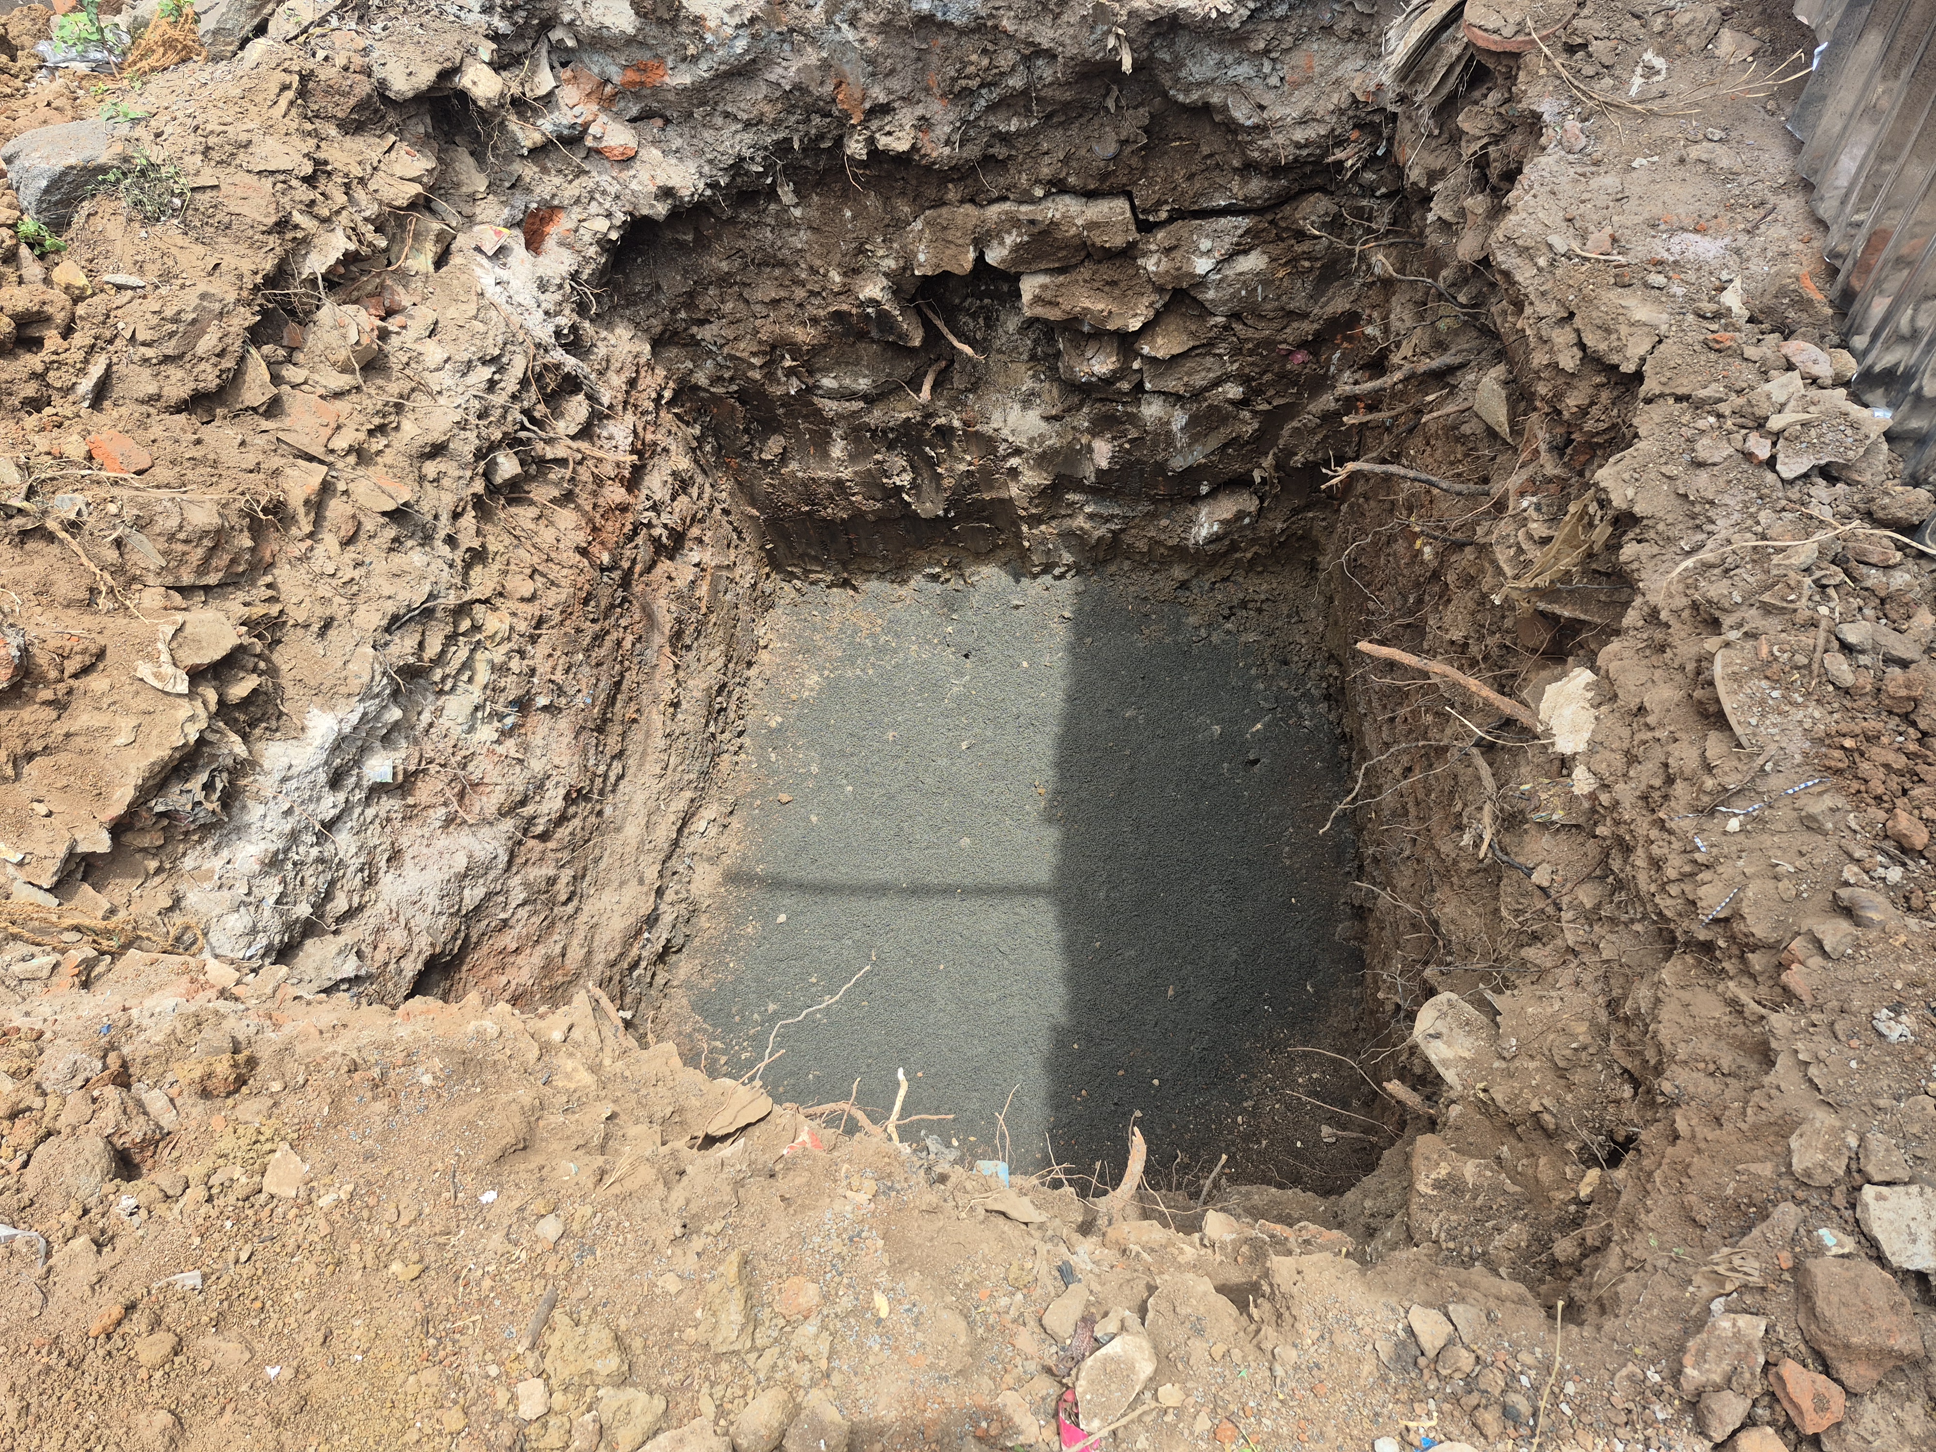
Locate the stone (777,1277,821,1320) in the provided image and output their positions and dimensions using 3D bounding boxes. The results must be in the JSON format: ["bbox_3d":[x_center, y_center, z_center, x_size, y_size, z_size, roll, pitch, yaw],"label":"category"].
[{"bbox_3d":[-0.172,0.577,1.302,0.037,0.022,0.042,40,69,19],"label":"stone"}]

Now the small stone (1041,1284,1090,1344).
[{"bbox_3d":[0.100,0.588,1.295,0.030,0.023,0.056,35,67,17],"label":"small stone"}]

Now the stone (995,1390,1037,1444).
[{"bbox_3d":[0.050,0.673,1.250,0.030,0.021,0.049,-17,63,-9],"label":"stone"}]

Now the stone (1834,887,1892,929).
[{"bbox_3d":[1.083,0.218,1.550,0.048,0.028,0.045,-7,62,-4],"label":"stone"}]

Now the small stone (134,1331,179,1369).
[{"bbox_3d":[-0.801,0.615,1.270,0.040,0.020,0.032,-15,63,-8],"label":"small stone"}]

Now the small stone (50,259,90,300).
[{"bbox_3d":[-1.319,-0.656,1.889,0.062,0.041,0.047,40,69,19],"label":"small stone"}]

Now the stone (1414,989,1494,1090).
[{"bbox_3d":[0.737,0.478,1.954,0.105,0.077,0.140,-20,64,-10],"label":"stone"}]

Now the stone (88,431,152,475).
[{"bbox_3d":[-1.186,-0.382,1.800,0.088,0.040,0.062,21,64,11],"label":"stone"}]

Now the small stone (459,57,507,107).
[{"bbox_3d":[-0.863,-1.144,2.285,0.088,0.066,0.075,40,69,19],"label":"small stone"}]

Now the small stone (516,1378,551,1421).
[{"bbox_3d":[-0.425,0.660,1.260,0.028,0.017,0.033,-11,62,-6],"label":"small stone"}]

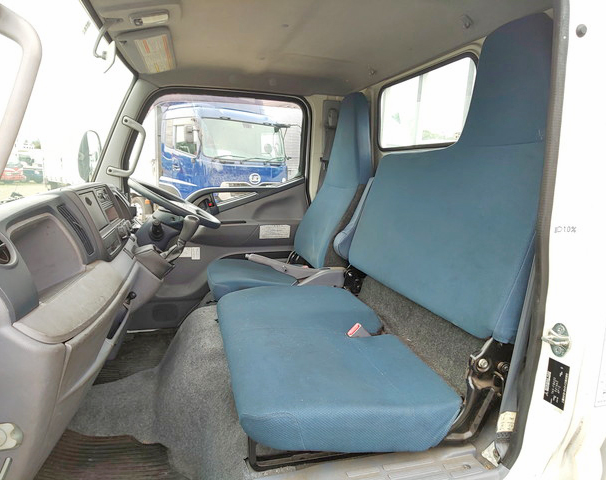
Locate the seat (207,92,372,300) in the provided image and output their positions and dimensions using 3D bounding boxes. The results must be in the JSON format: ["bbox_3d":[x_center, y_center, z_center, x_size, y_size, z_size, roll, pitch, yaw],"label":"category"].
[{"bbox_3d":[-0.070,-0.221,1.696,0.705,0.908,0.482,-2,12,-16],"label":"seat"}]

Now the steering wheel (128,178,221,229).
[{"bbox_3d":[-0.539,-0.136,1.555,0.405,0.085,0.405,28,2,-20],"label":"steering wheel"}]

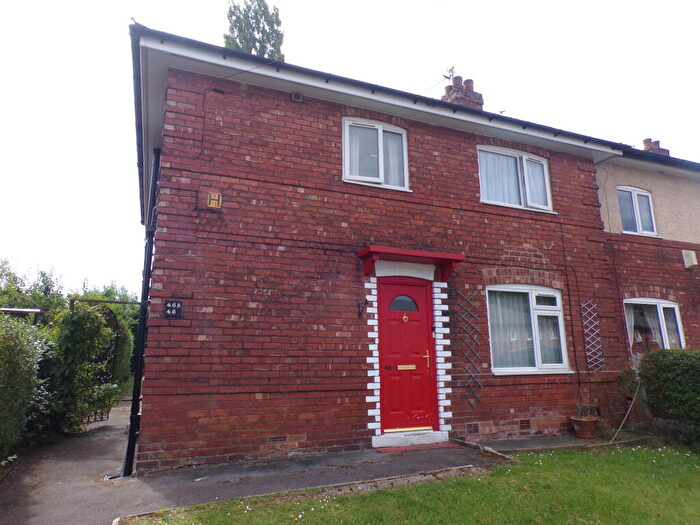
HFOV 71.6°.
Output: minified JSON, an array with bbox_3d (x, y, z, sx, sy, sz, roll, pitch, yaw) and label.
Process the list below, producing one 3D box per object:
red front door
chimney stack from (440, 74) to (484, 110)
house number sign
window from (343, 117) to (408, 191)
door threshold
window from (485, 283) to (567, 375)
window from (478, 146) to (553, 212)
[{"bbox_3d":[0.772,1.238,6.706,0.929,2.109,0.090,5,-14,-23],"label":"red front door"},{"bbox_3d":[2.891,-4.129,12.770,0.870,1.390,0.880,5,-14,-23],"label":"chimney stack"},{"bbox_3d":[-1.999,0.525,5.502,0.194,0.201,0.020,5,-14,-23],"label":"house number sign"},{"bbox_3d":[0.376,-1.589,7.138,1.115,1.085,0.140,5,-14,-23],"label":"window"},{"bbox_3d":[0.754,2.316,6.388,1.145,0.146,0.250,5,-14,-23],"label":"door threshold"},{"bbox_3d":[2.765,1.028,7.573,1.595,1.404,0.140,5,-14,-23],"label":"window"},{"bbox_3d":[2.773,-1.393,8.137,1.587,1.085,0.160,5,-14,-23],"label":"window"}]

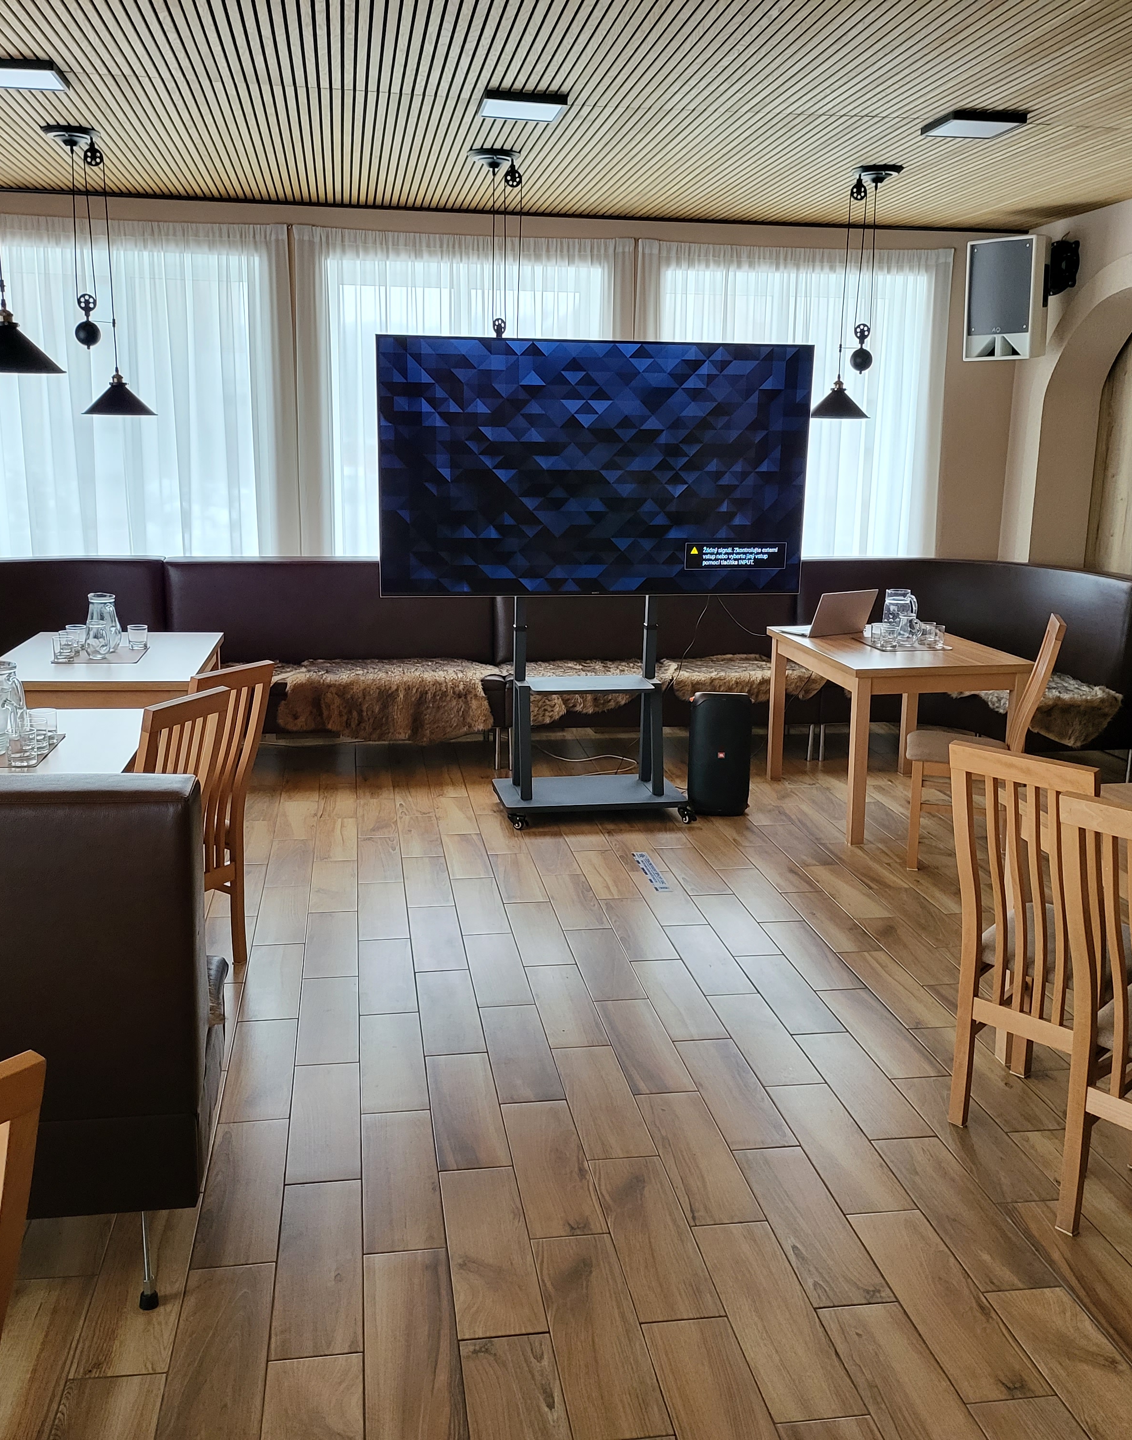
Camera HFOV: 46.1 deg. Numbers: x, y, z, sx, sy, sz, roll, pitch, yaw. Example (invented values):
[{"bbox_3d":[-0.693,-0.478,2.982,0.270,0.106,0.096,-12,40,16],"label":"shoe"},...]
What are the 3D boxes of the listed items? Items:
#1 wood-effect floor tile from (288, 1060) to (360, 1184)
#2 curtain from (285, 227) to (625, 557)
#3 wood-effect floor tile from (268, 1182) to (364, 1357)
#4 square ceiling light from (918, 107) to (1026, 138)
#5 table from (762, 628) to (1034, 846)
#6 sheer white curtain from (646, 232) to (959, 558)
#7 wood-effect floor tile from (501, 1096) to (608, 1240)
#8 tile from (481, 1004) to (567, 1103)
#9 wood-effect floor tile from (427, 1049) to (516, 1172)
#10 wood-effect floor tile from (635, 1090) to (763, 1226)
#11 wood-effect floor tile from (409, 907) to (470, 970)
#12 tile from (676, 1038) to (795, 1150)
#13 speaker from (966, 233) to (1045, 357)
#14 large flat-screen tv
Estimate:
[{"bbox_3d":[-0.604,1.003,3.341,0.176,0.010,0.600,-1,12,-9],"label":"wood-effect floor tile"},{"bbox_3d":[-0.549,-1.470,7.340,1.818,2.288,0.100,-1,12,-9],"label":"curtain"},{"bbox_3d":[-0.511,1.134,2.779,0.173,0.010,0.600,-1,12,-9],"label":"wood-effect floor tile"},{"bbox_3d":[1.498,-2.185,4.888,0.280,0.035,0.280,-1,12,-9],"label":"square ceiling light"},{"bbox_3d":[1.507,0.031,6.272,0.820,0.765,1.265,-1,12,-8],"label":"table"},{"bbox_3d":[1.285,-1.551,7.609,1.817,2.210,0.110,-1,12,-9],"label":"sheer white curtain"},{"bbox_3d":[-0.037,1.053,3.146,0.173,0.010,0.599,-1,12,-9],"label":"wood-effect floor tile"},{"bbox_3d":[-0.132,0.928,3.726,0.176,0.010,0.600,-1,12,-9],"label":"tile"},{"bbox_3d":[-0.256,0.996,3.405,0.173,0.010,0.599,-1,12,-9],"label":"wood-effect floor tile"},{"bbox_3d":[0.312,1.052,3.219,0.173,0.010,0.600,-1,12,-9],"label":"wood-effect floor tile"},{"bbox_3d":[-0.445,0.748,4.564,0.176,0.010,0.600,-1,12,-9],"label":"wood-effect floor tile"},{"bbox_3d":[0.437,0.983,3.514,0.173,0.010,0.599,-1,12,-9],"label":"tile"},{"bbox_3d":[2.347,-2.229,7.058,0.350,0.600,0.290,9,19,35],"label":"speaker"},{"bbox_3d":[0.137,-1.081,5.769,1.884,1.087,0.060,-1,13,-9],"label":"large flat-screen tv"}]

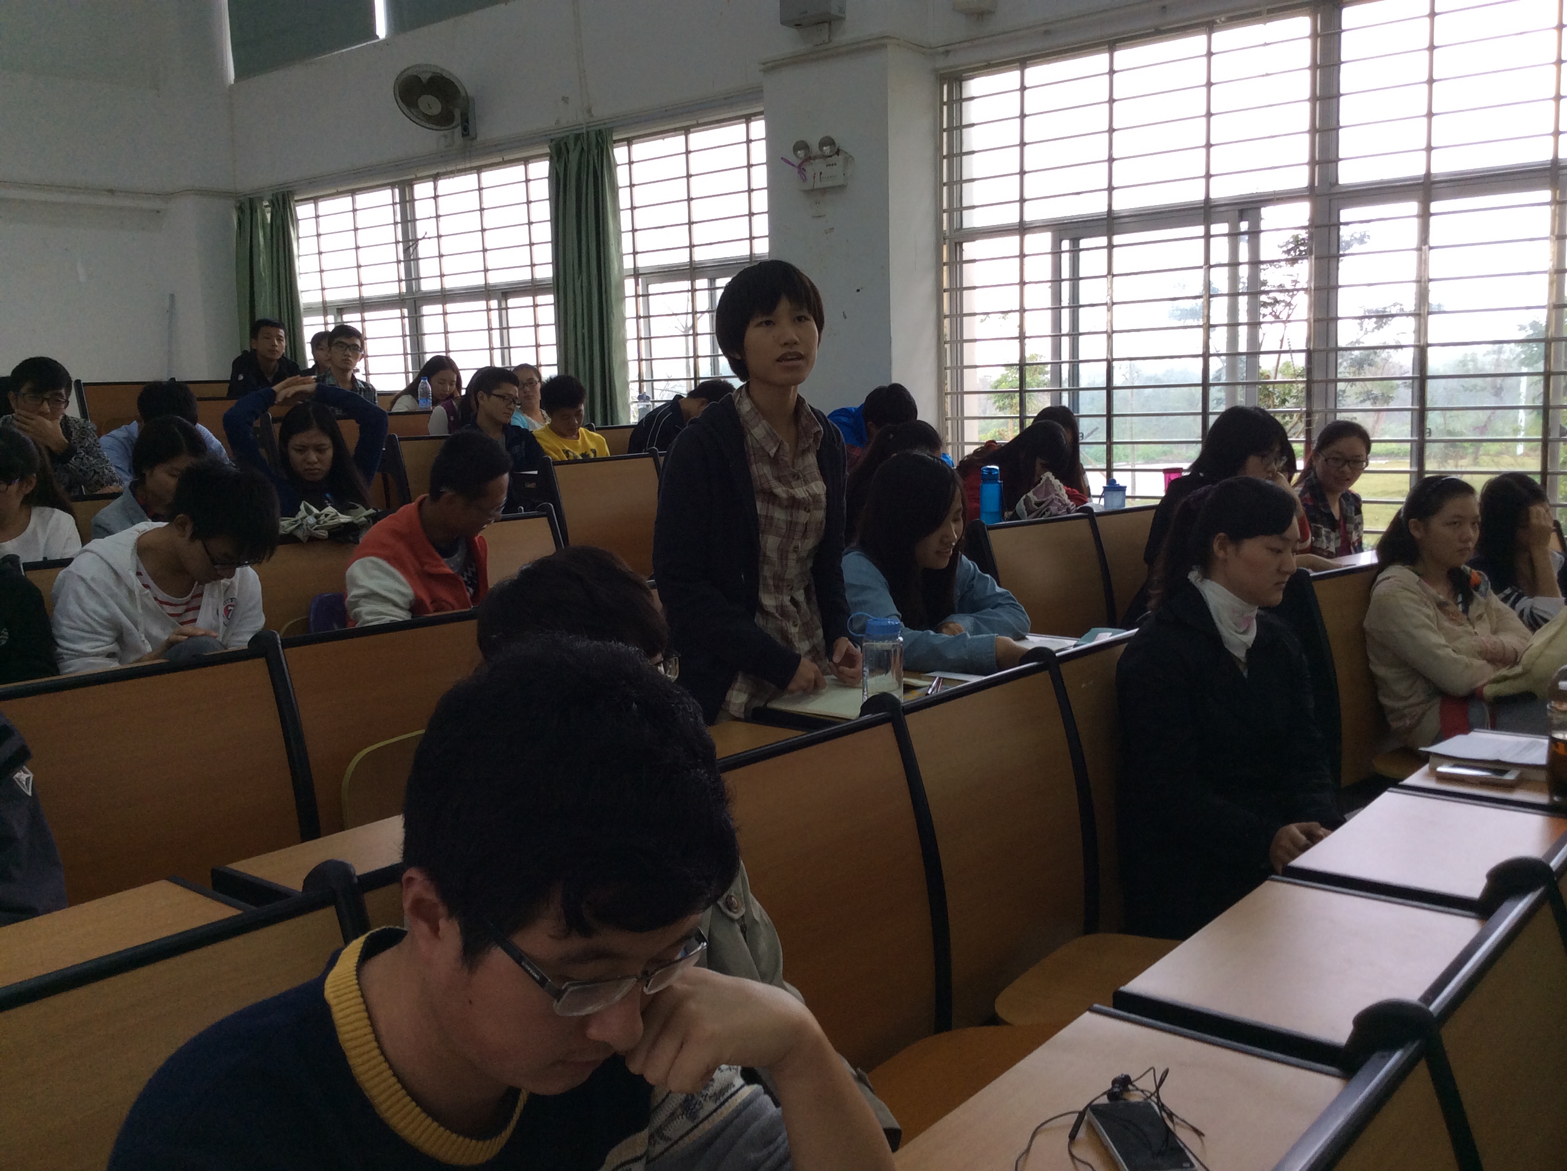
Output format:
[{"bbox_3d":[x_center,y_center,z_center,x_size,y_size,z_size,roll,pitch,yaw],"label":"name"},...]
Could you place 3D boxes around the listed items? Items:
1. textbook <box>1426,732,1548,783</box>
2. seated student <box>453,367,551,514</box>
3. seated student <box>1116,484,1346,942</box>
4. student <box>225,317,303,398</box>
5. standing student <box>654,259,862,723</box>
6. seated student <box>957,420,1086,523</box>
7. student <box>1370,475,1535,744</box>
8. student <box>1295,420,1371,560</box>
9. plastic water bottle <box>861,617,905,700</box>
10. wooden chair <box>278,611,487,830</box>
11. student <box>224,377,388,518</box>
[{"bbox_3d":[1.212,0.285,2.492,0.190,0.030,0.240,4,9,39],"label":"textbook"},{"bbox_3d":[-1.063,-0.332,6.314,0.780,1.177,0.480,4,9,39],"label":"seated student"},{"bbox_3d":[0.987,0.422,2.752,0.720,1.232,0.460,4,9,39],"label":"seated student"},{"bbox_3d":[-2.830,-0.886,8.496,0.750,1.246,0.480,4,9,39],"label":"student"},{"bbox_3d":[-0.032,0.174,2.818,0.380,1.569,0.450,5,10,41],"label":"standing student"},{"bbox_3d":[0.936,-0.080,5.694,0.820,1.111,0.480,4,9,39],"label":"seated student"},{"bbox_3d":[1.822,0.307,3.756,0.720,1.164,0.470,5,10,43],"label":"student"},{"bbox_3d":[2.191,-0.042,5.664,0.460,1.168,0.680,-6,8,-31],"label":"student"},{"bbox_3d":[0.168,0.138,2.503,0.070,0.174,0.070,-2,7,0],"label":"plastic water bottle"},{"bbox_3d":[-0.570,0.528,2.753,0.420,0.913,0.520,4,9,39],"label":"wooden chair"},{"bbox_3d":[-1.296,-0.015,4.476,0.520,1.213,0.750,-7,9,-39],"label":"student"}]

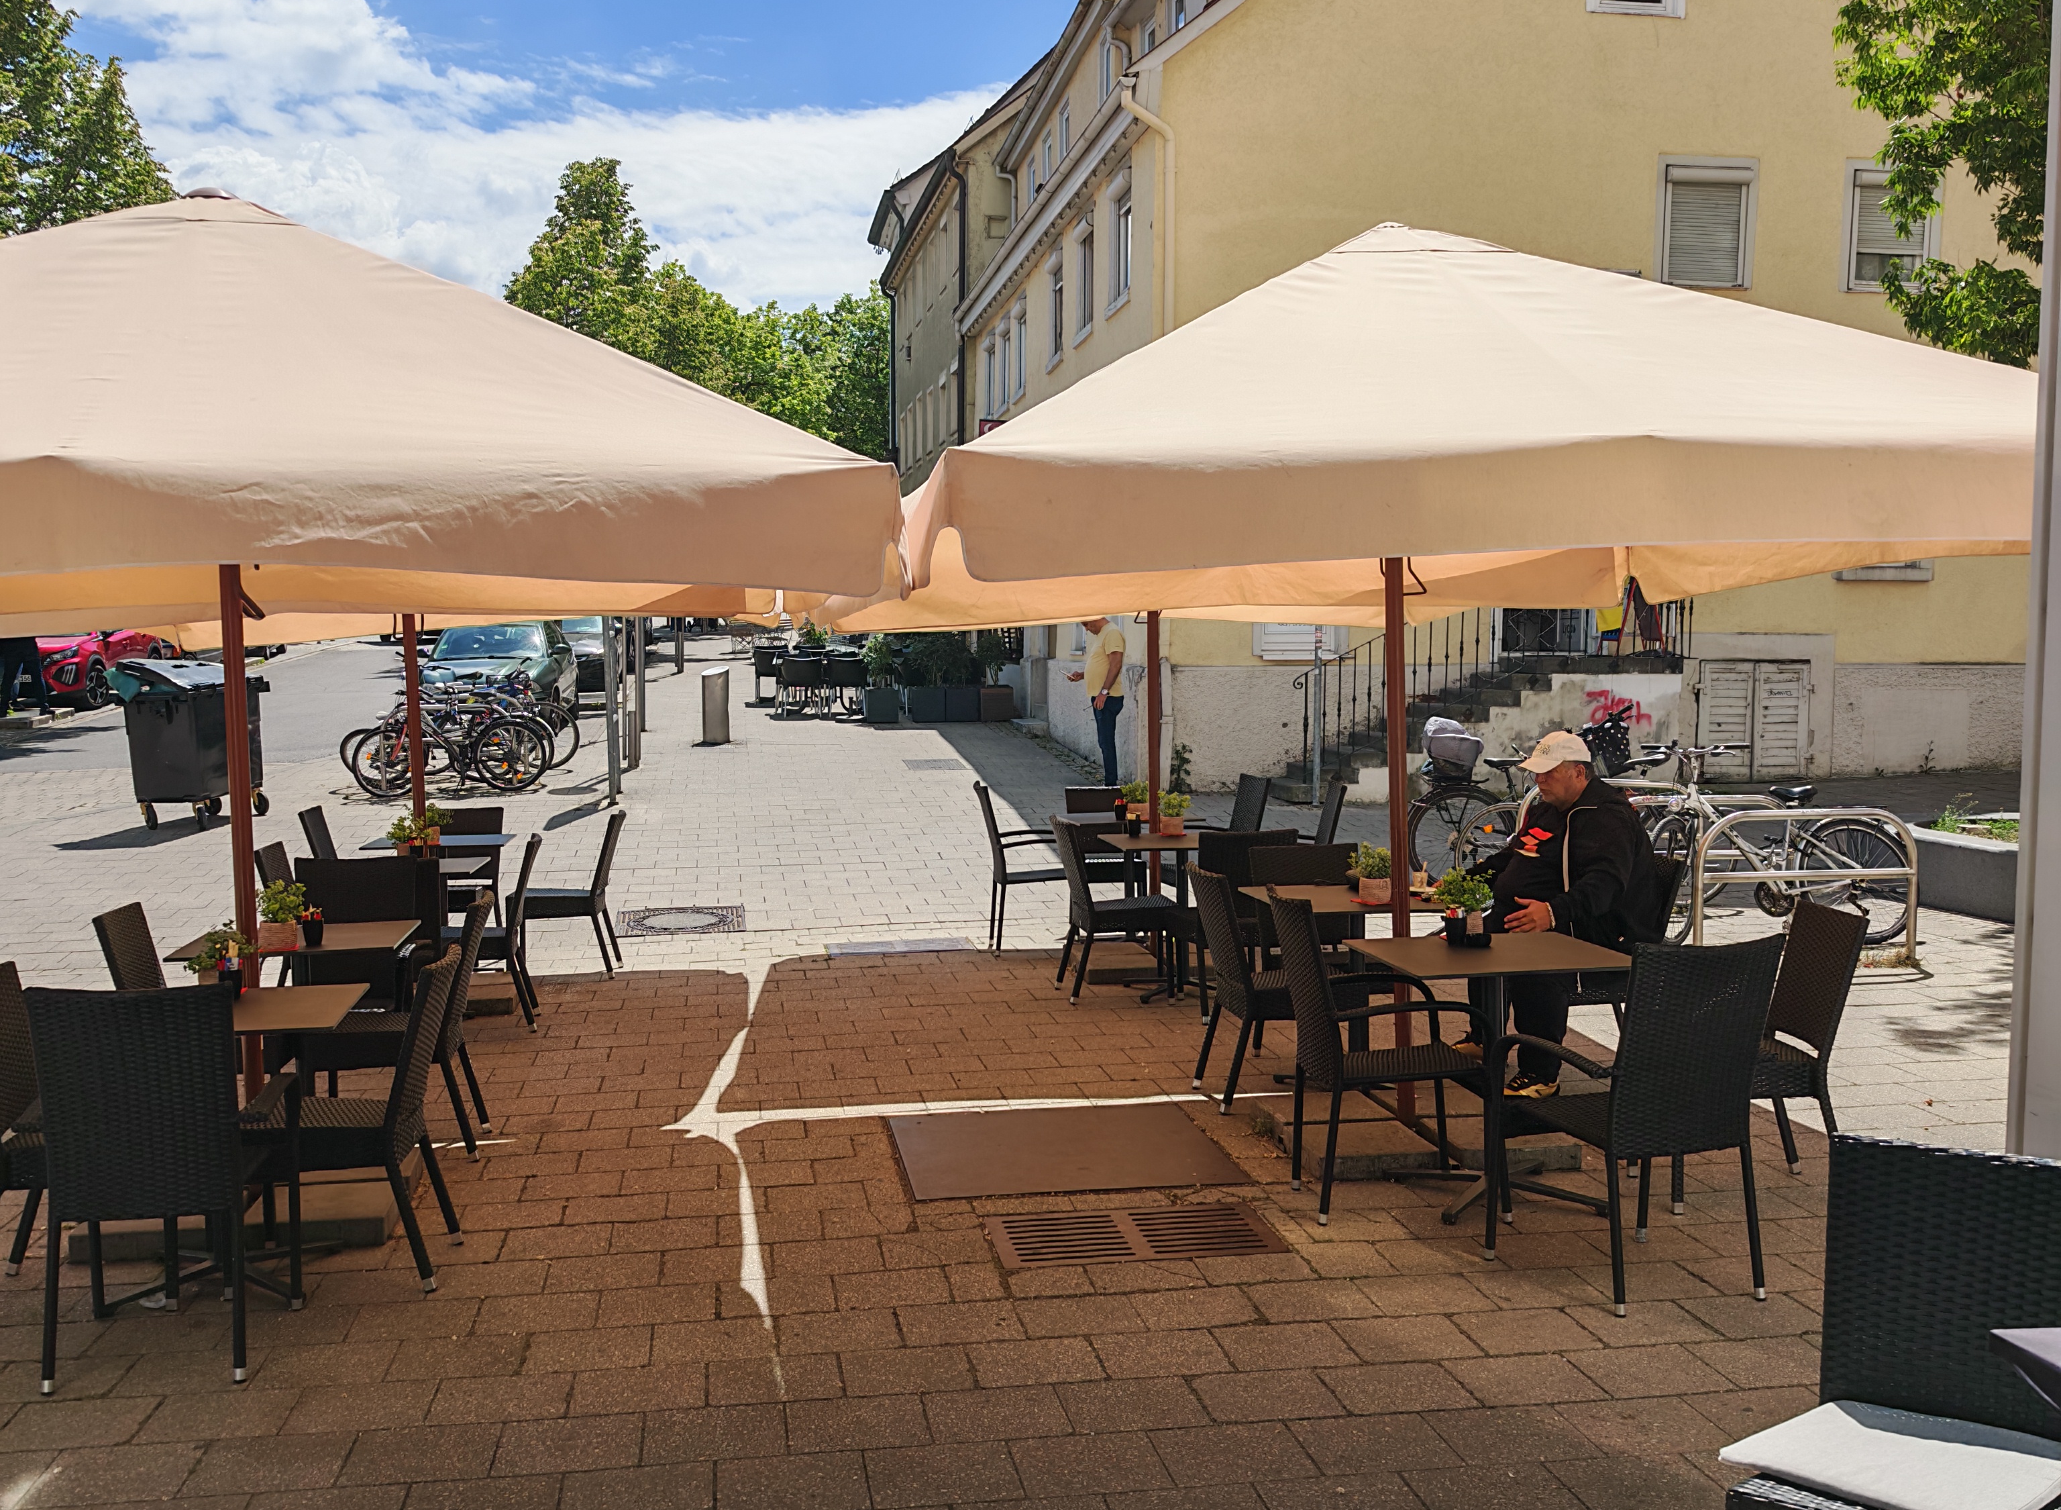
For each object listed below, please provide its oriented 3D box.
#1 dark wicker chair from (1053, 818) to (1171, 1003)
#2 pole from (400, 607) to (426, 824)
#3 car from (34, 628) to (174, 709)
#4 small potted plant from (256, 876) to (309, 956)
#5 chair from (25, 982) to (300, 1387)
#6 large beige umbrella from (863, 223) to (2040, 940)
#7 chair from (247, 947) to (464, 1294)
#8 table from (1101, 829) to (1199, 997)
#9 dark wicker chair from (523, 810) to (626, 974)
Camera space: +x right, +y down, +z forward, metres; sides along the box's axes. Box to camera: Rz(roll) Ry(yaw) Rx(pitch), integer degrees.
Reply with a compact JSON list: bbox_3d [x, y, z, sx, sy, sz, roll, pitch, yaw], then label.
[{"bbox_3d":[0.416,0.744,9.390,0.580,0.870,0.490,-1,4,-8],"label":"dark wicker chair"},{"bbox_3d":[-2.994,-0.328,9.251,0.060,2.800,0.060,-1,4,-8],"label":"pole"},{"bbox_3d":[-15.850,-1.620,31.500,1.780,1.550,4.300,-1,4,-7],"label":"car"},{"bbox_3d":[-2.392,0.508,6.157,0.175,0.230,0.160,-1,4,-8],"label":"small potted plant"},{"bbox_3d":[-2.134,1.000,4.660,0.560,0.930,0.600,-2,4,-9],"label":"chair"},{"bbox_3d":[1.240,-0.237,6.397,3.420,3.070,3.420,-2,3,-10],"label":"large beige umbrella"},{"bbox_3d":[-1.844,0.965,5.127,0.580,0.860,0.460,-1,5,-6],"label":"chair"},{"bbox_3d":[0.771,0.804,9.525,0.740,0.730,0.740,-1,4,-8],"label":"table"},{"bbox_3d":[-2.427,0.728,10.011,0.580,0.860,0.460,0,5,-5],"label":"dark wicker chair"}]

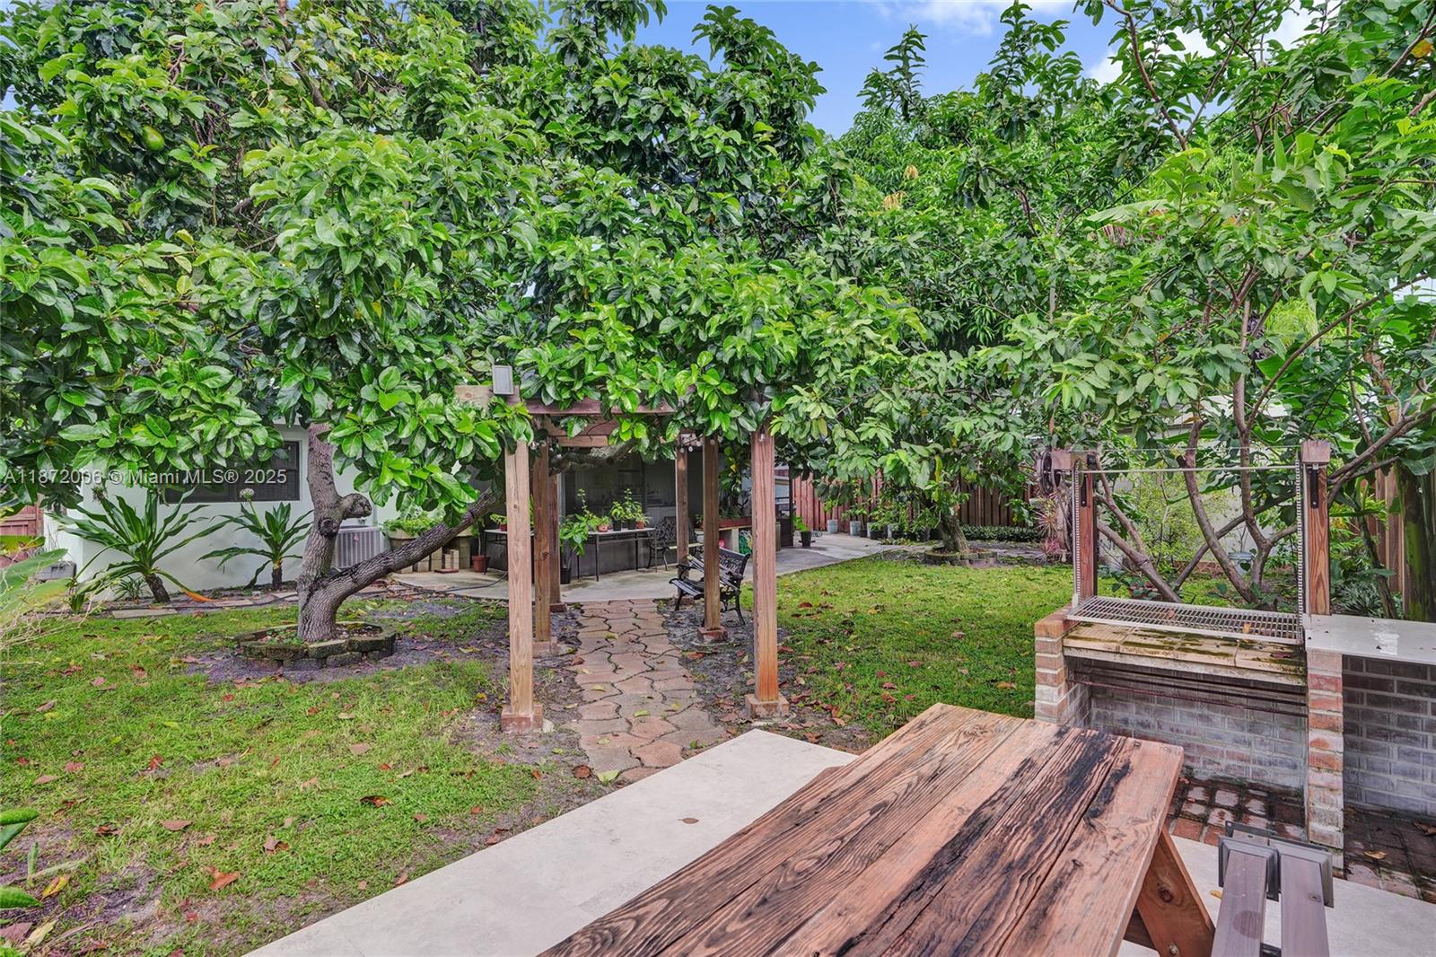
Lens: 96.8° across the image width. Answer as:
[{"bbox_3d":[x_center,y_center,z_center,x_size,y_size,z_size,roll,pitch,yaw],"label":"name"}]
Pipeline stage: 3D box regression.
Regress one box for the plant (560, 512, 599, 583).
[{"bbox_3d":[-2.200,1.057,9.750,0.640,1.070,0.600,-1,0,0],"label":"plant"}]

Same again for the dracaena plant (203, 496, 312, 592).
[{"bbox_3d":[-6.680,0.947,9.400,1.550,1.400,1.300,-1,0,-40],"label":"dracaena plant"}]

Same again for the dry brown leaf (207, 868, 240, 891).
[{"bbox_3d":[-1.995,1.600,2.575,0.085,0.030,0.115,-1,0,-23],"label":"dry brown leaf"}]

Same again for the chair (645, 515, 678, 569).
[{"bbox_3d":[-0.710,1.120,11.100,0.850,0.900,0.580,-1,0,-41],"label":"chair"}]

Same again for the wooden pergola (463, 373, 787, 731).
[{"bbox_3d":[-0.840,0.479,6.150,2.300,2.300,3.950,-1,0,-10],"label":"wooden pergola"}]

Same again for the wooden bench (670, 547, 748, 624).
[{"bbox_3d":[-0.120,1.210,7.500,0.600,0.790,1.200,-1,0,-15],"label":"wooden bench"}]

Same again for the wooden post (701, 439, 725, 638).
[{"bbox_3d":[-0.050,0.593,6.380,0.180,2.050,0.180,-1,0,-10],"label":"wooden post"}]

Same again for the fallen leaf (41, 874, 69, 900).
[{"bbox_3d":[-2.640,1.610,2.545,0.065,0.025,0.135,-1,0,-22],"label":"fallen leaf"}]

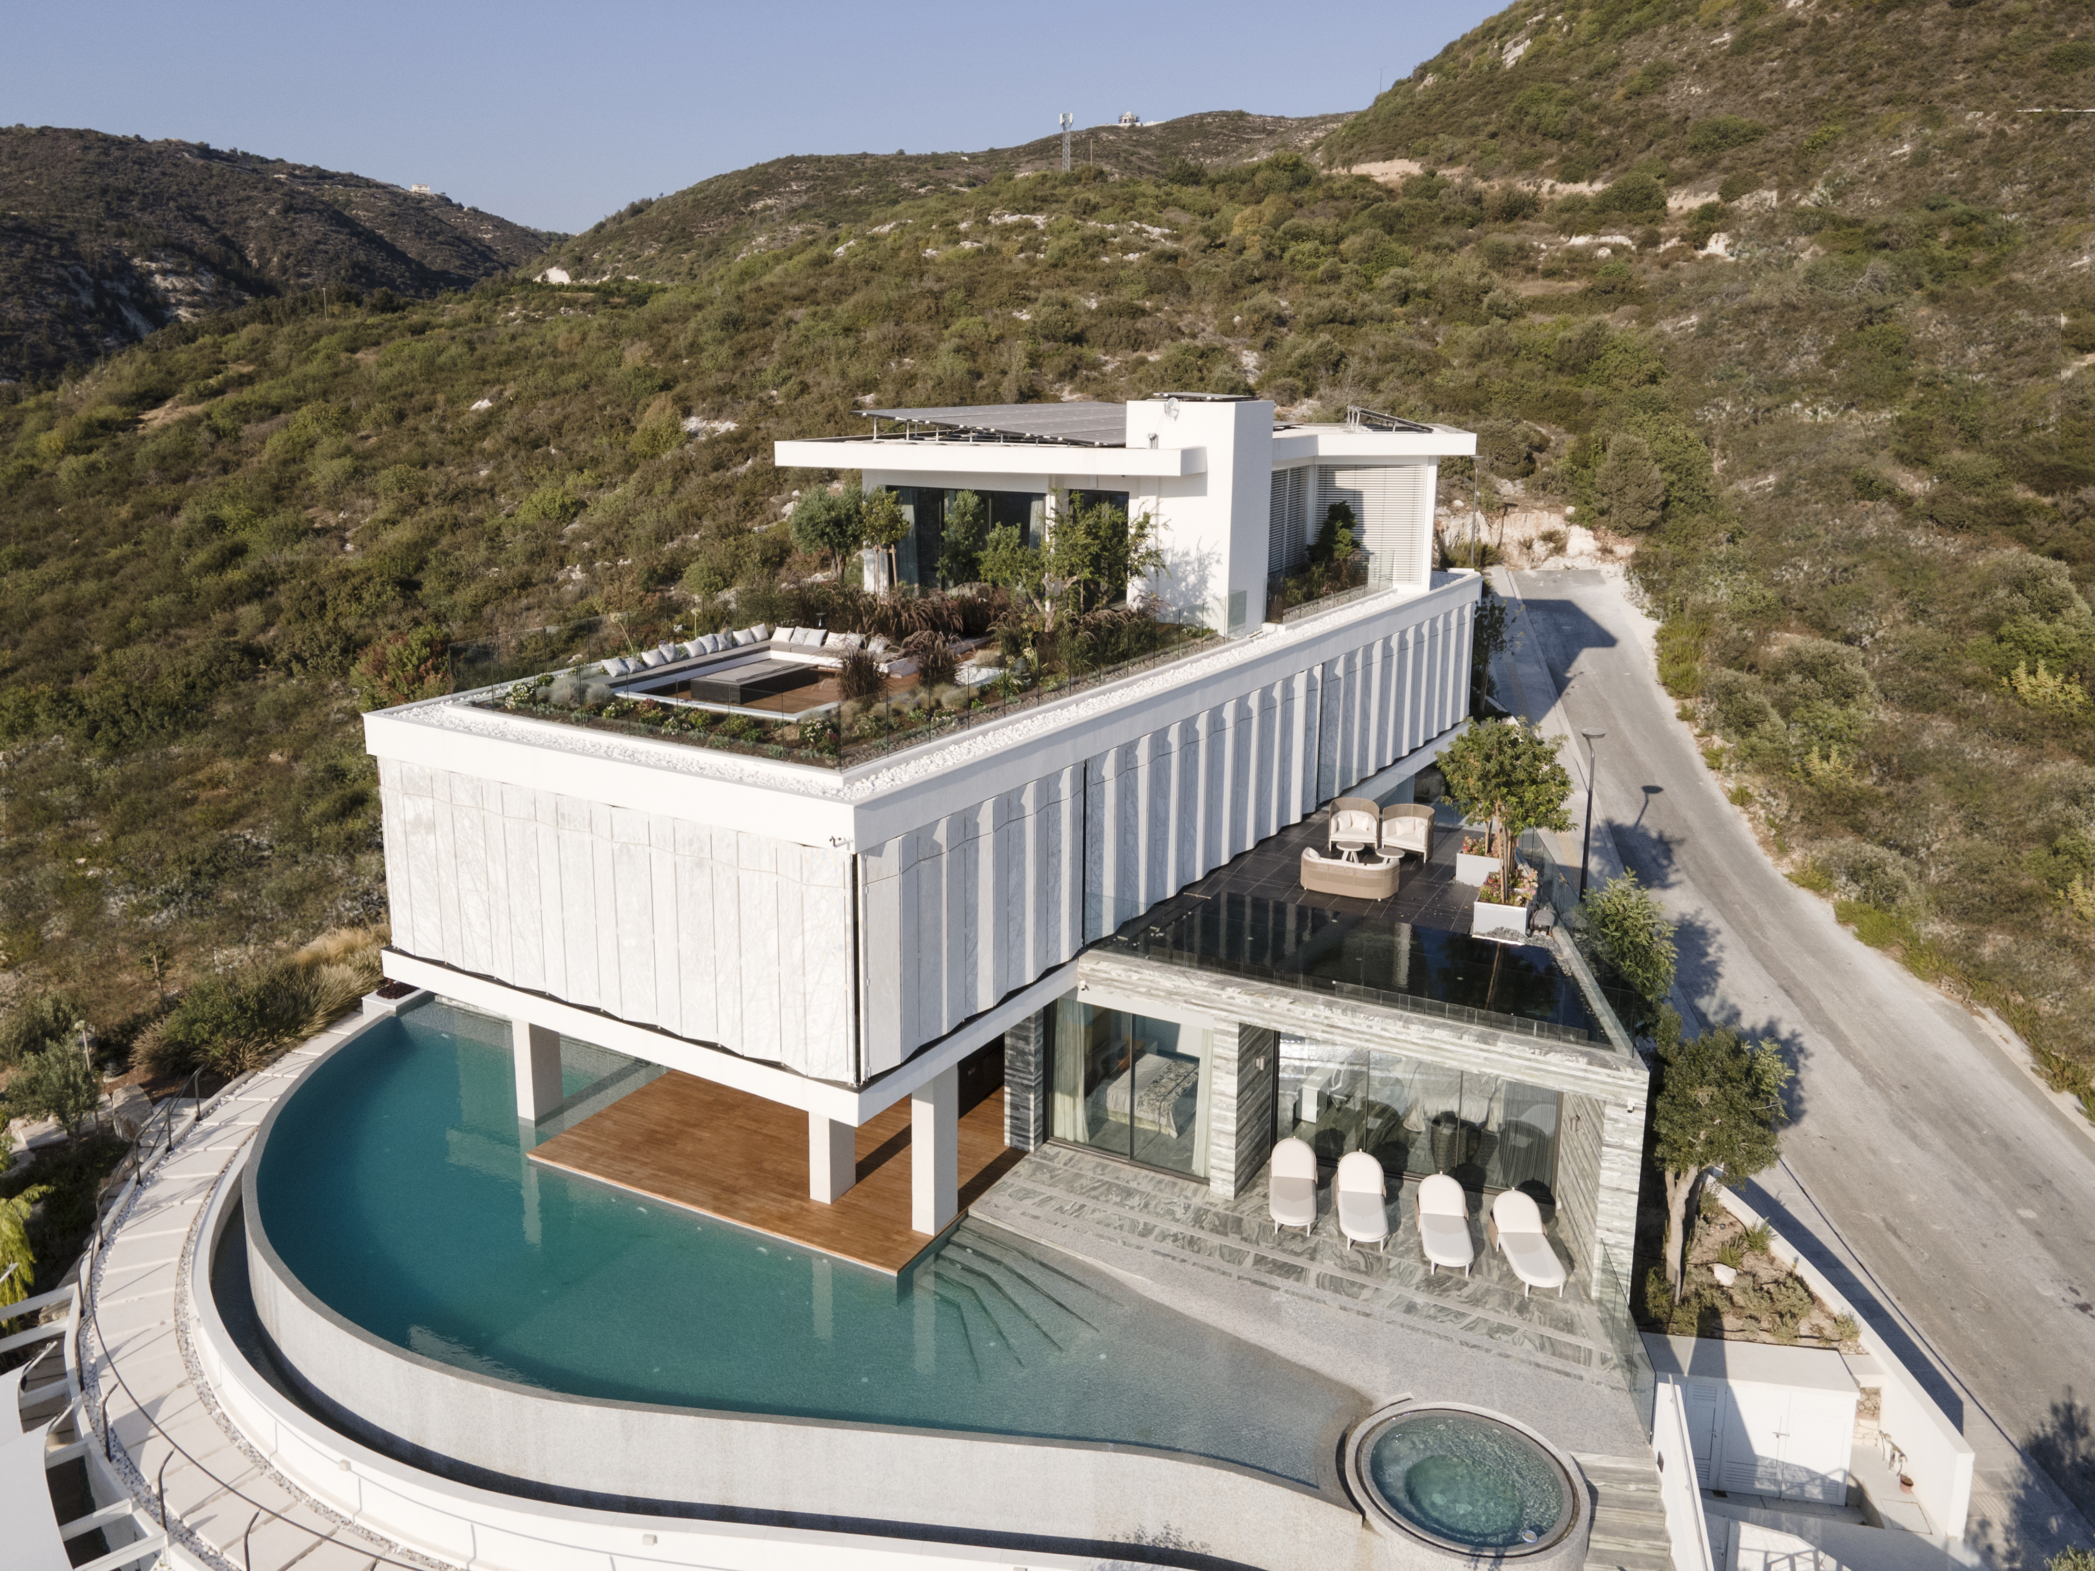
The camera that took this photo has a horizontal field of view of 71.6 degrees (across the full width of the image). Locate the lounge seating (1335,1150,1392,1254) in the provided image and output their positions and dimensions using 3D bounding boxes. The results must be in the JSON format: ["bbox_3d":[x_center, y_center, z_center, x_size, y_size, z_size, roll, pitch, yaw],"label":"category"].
[{"bbox_3d":[5.168,6.824,23.921,0.800,0.880,1.880,2,15,5],"label":"lounge seating"}]

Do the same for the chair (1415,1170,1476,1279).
[{"bbox_3d":[6.369,6.999,23.296,0.800,0.880,1.880,2,15,6],"label":"chair"}]

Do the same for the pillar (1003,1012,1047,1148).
[{"bbox_3d":[-0.335,5.029,26.191,0.530,3.100,0.600,9,17,28],"label":"pillar"}]

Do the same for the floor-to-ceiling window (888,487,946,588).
[{"bbox_3d":[-3.167,-5.888,35.461,1.617,2.700,0.100,9,17,28],"label":"floor-to-ceiling window"}]

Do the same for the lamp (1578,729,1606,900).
[{"bbox_3d":[10.097,1.091,27.266,0.500,4.350,0.420,8,16,27],"label":"lamp"}]

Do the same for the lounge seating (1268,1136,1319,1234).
[{"bbox_3d":[4.119,6.697,24.368,0.800,0.880,1.880,3,15,7],"label":"lounge seating"}]

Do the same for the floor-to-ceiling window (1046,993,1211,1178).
[{"bbox_3d":[1.433,5.507,26.354,3.300,2.930,0.140,8,16,27],"label":"floor-to-ceiling window"}]

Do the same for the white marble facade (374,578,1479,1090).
[{"bbox_3d":[0.712,-1.602,34.625,10.360,4.150,30.000,9,17,30],"label":"white marble facade"}]

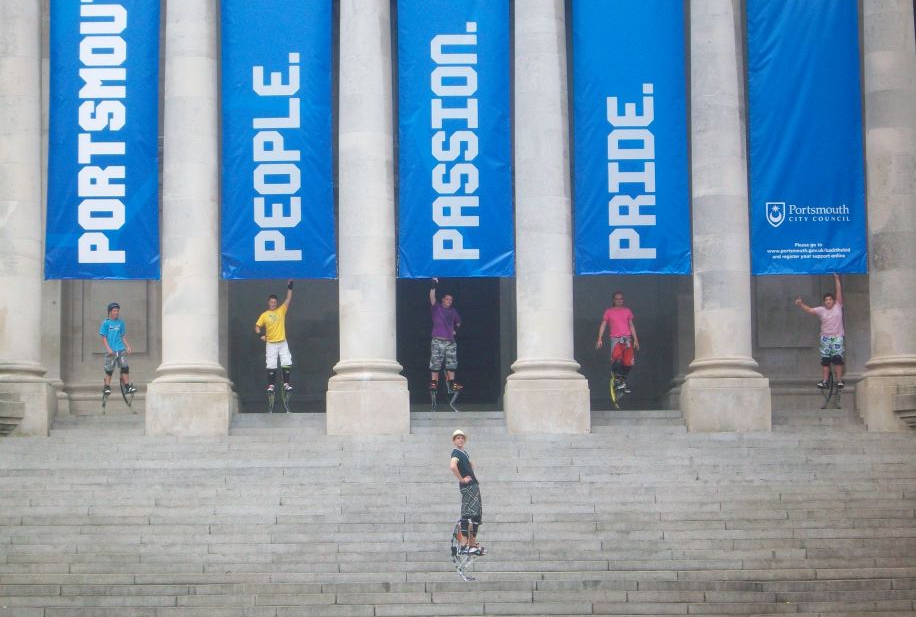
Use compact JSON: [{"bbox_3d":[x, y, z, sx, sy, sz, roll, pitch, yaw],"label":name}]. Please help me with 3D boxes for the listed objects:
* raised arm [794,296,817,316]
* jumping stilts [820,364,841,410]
[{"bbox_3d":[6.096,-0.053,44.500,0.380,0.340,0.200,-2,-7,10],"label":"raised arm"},{"bbox_3d":[6.828,1.419,46.500,0.450,0.880,0.450,-2,-5,11],"label":"jumping stilts"}]

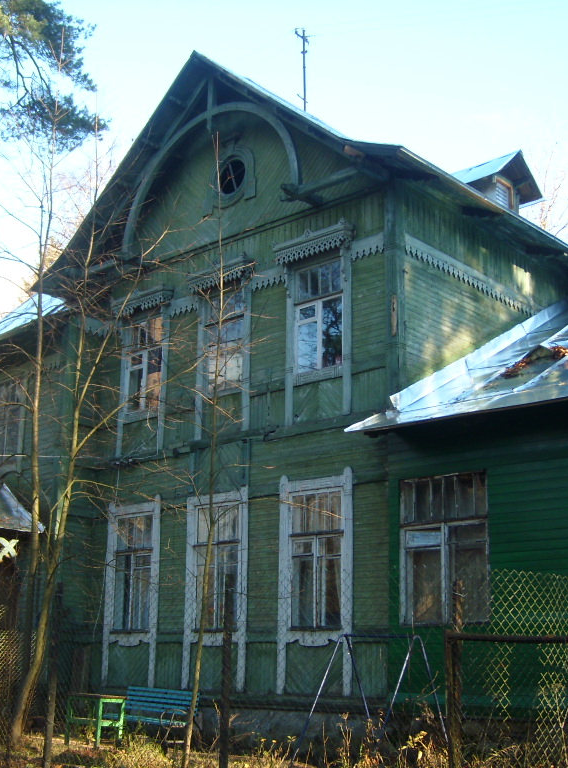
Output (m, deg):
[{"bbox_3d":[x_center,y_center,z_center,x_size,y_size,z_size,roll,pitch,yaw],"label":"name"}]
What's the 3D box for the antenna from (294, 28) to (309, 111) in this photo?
[{"bbox_3d":[0.407,-6.347,20.874,0.240,1.856,0.260,-12,-20,40],"label":"antenna"}]

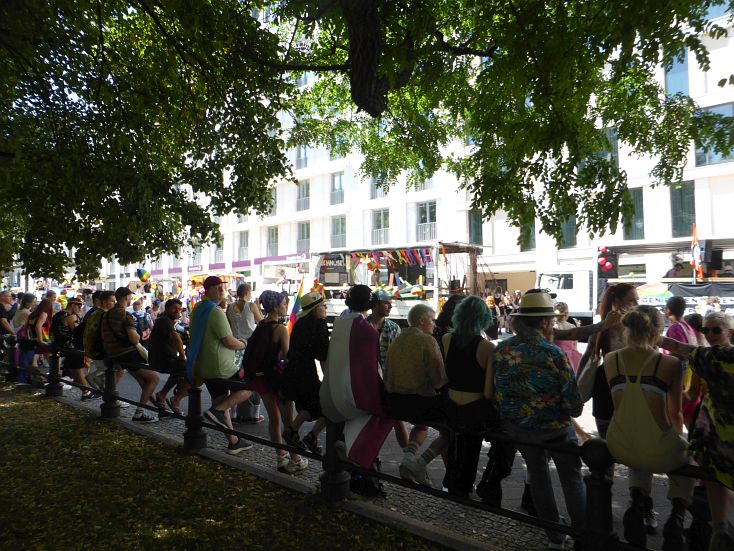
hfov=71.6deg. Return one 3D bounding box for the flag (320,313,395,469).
[{"bbox_3d":[-0.079,0.854,3.812,0.480,1.160,0.320,-2,-4,34],"label":"flag"}]

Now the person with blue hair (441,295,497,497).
[{"bbox_3d":[0.682,0.856,3.425,0.430,1.440,0.500,-2,-4,34],"label":"person with blue hair"}]

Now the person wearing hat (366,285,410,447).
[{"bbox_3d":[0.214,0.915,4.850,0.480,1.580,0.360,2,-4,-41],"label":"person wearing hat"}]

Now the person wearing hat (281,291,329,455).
[{"bbox_3d":[-0.500,0.806,4.439,0.560,1.340,0.450,3,-4,-44],"label":"person wearing hat"}]

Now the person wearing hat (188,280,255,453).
[{"bbox_3d":[-1.362,0.849,4.800,0.520,1.640,0.620,-3,-4,45],"label":"person wearing hat"}]

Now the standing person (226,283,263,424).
[{"bbox_3d":[-1.571,1.015,6.651,0.460,1.760,0.400,-1,-3,15],"label":"standing person"}]

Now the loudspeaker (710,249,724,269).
[{"bbox_3d":[12.512,-0.536,18.200,0.420,0.720,0.400,-2,-4,38],"label":"loudspeaker"}]

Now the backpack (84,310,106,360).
[{"bbox_3d":[-3.360,0.743,6.300,0.320,0.550,0.250,-3,-4,45],"label":"backpack"}]

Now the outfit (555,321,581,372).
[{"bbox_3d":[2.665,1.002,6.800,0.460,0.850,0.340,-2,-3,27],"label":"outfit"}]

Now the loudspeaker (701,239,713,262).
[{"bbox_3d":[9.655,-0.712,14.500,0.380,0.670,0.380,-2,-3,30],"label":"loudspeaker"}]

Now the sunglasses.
[{"bbox_3d":[2.142,0.337,3.120,0.140,0.050,0.145,1,-3,-25],"label":"sunglasses"}]

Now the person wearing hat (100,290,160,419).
[{"bbox_3d":[-3.127,1.031,6.737,0.760,1.700,0.480,3,-4,-43],"label":"person wearing hat"}]

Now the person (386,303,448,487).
[{"bbox_3d":[0.359,0.844,3.550,0.460,1.400,0.620,-2,-4,33],"label":"person"}]

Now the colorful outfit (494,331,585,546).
[{"bbox_3d":[1.040,1.019,3.082,0.520,1.360,0.470,-2,-4,36],"label":"colorful outfit"}]

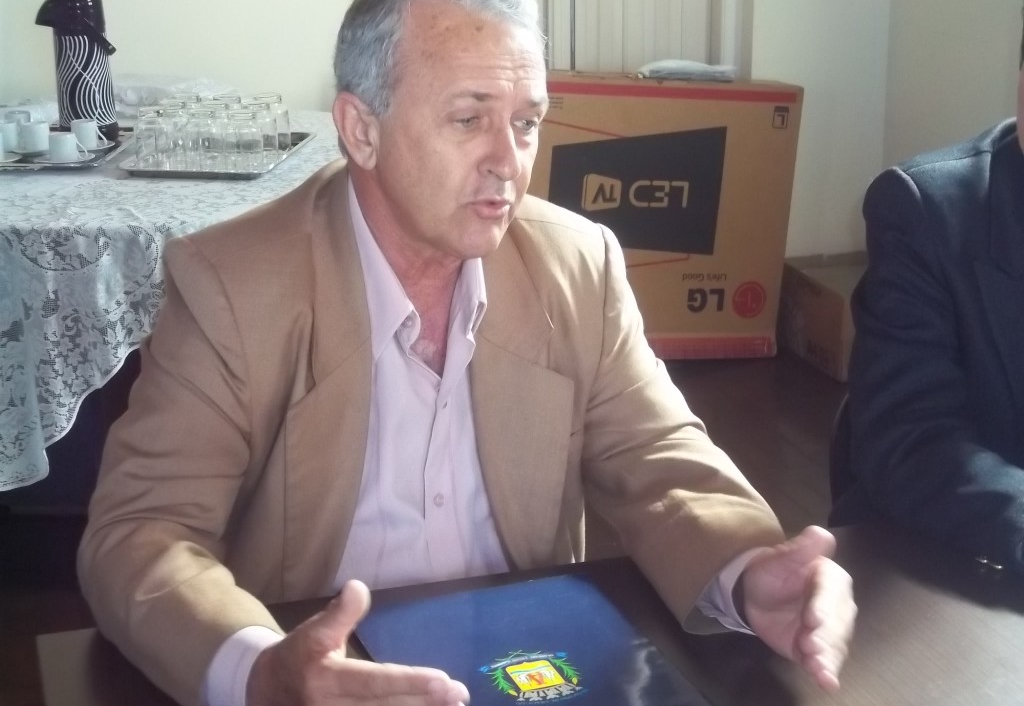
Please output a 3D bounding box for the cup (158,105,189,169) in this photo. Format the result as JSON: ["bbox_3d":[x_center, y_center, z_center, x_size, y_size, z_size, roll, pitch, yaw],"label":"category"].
[{"bbox_3d":[-0.677,-0.453,3.697,0.068,0.106,0.068,-1,16,0],"label":"cup"}]

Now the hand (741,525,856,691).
[{"bbox_3d":[0.205,0.182,1.305,0.082,0.102,0.168,-4,16,-11],"label":"hand"}]

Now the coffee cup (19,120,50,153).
[{"bbox_3d":[-0.976,-0.447,3.755,0.066,0.060,0.058,-3,16,-10],"label":"coffee cup"}]

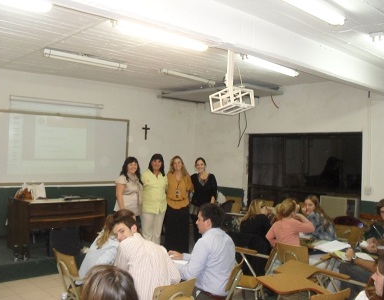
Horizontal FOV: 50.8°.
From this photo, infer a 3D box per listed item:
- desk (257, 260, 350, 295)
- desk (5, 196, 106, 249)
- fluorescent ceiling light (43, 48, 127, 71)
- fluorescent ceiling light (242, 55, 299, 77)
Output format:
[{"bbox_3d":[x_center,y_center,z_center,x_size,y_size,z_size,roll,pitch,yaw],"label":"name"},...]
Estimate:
[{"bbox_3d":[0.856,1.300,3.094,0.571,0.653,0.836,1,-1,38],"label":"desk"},{"bbox_3d":[-1.873,1.071,5.781,1.061,0.745,0.714,2,-1,-37],"label":"desk"},{"bbox_3d":[-1.489,-1.260,5.732,1.244,0.102,0.143,2,-1,-41],"label":"fluorescent ceiling light"},{"bbox_3d":[1.142,-1.202,5.773,1.224,0.102,0.153,2,-1,-41],"label":"fluorescent ceiling light"}]

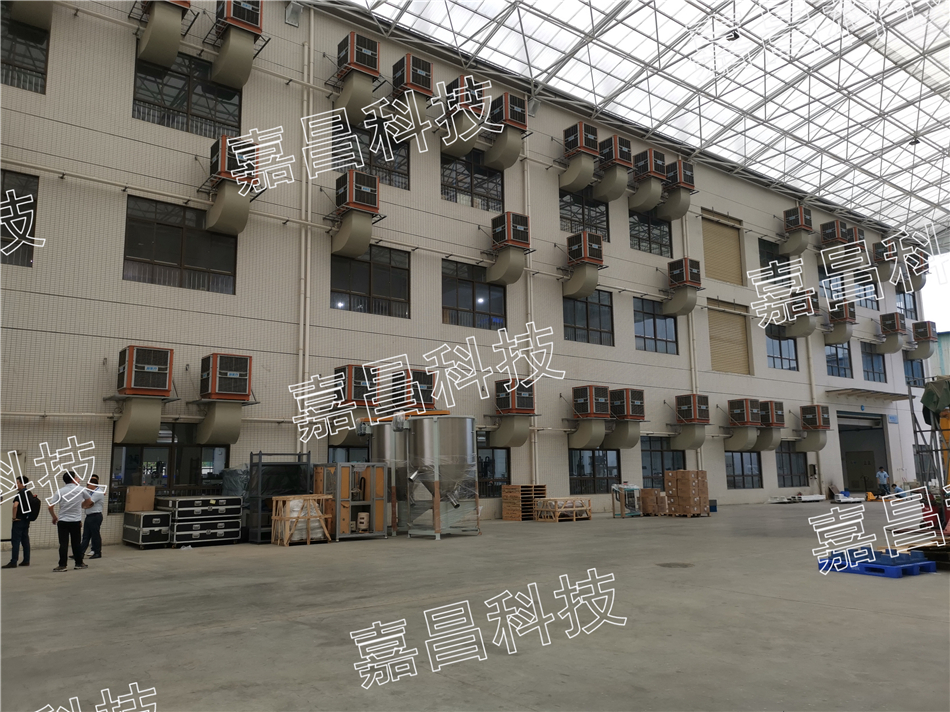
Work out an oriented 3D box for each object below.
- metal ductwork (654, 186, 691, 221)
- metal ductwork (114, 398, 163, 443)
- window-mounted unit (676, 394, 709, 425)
[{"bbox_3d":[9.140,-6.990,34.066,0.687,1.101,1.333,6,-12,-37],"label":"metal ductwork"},{"bbox_3d":[-8.438,1.641,18.473,0.668,1.002,1.397,6,-11,-37],"label":"metal ductwork"},{"bbox_3d":[9.404,2.323,31.908,1.002,1.174,1.002,6,-11,-37],"label":"window-mounted unit"}]

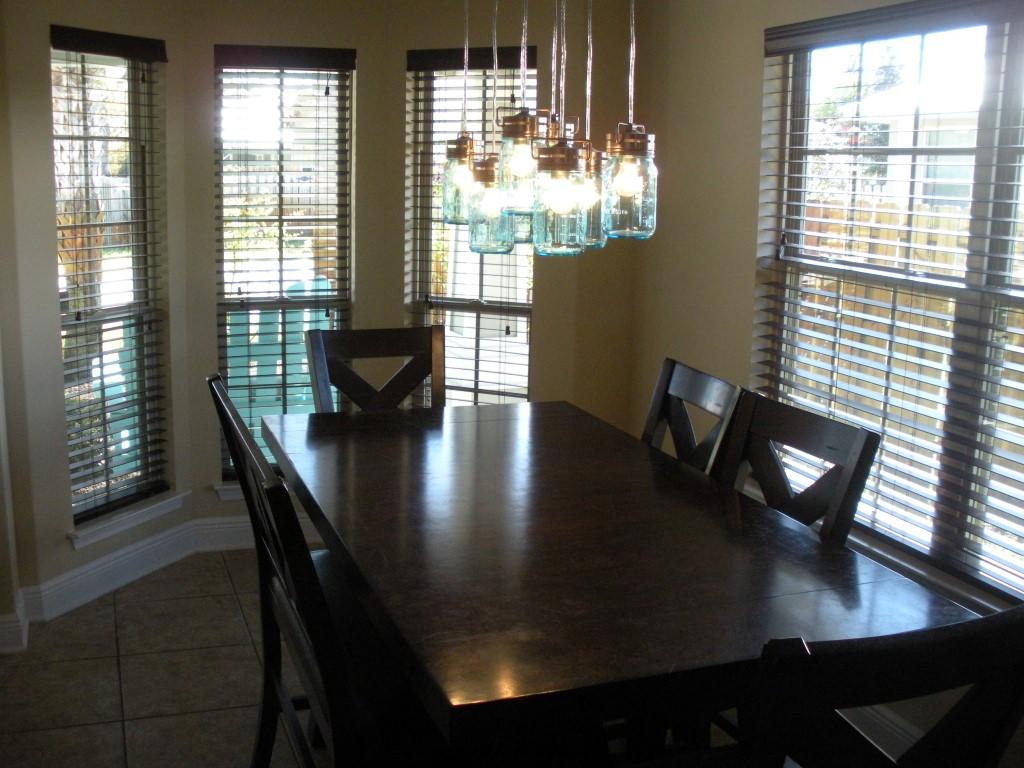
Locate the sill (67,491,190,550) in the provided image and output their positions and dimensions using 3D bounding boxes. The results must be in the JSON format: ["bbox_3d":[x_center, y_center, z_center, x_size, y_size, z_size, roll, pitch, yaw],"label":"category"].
[{"bbox_3d":[-1.545,0.535,4.278,0.110,0.068,0.683,6,12,22],"label":"sill"}]

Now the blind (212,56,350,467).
[{"bbox_3d":[-0.959,-0.476,4.555,0.574,1.790,0.060,-2,11,-19],"label":"blind"}]

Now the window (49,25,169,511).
[{"bbox_3d":[-1.513,-0.404,4.087,0.060,1.790,0.575,6,12,22],"label":"window"}]

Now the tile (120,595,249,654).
[{"bbox_3d":[-1.203,0.884,3.894,0.455,0.010,0.455,-3,11,-21],"label":"tile"}]

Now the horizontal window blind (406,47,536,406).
[{"bbox_3d":[-0.173,-0.445,4.536,0.600,1.840,0.100,7,12,25],"label":"horizontal window blind"}]

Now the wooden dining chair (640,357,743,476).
[{"bbox_3d":[0.291,0.517,3.043,0.540,1.110,0.480,-2,11,-18],"label":"wooden dining chair"}]

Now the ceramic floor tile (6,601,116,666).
[{"bbox_3d":[-1.610,0.902,3.735,0.420,0.010,0.455,-3,11,-21],"label":"ceramic floor tile"}]

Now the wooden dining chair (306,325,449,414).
[{"bbox_3d":[-0.393,0.396,3.580,0.480,1.110,0.540,-3,12,-22],"label":"wooden dining chair"}]

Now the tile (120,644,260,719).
[{"bbox_3d":[-1.038,0.967,3.478,0.455,0.010,0.455,-3,11,-21],"label":"tile"}]

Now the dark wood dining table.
[{"bbox_3d":[0.029,0.700,2.548,0.961,0.920,1.851,-2,11,-20],"label":"dark wood dining table"}]

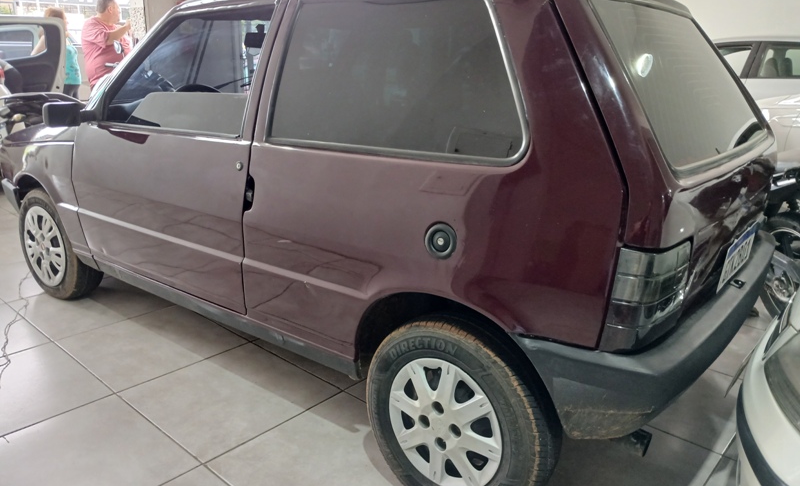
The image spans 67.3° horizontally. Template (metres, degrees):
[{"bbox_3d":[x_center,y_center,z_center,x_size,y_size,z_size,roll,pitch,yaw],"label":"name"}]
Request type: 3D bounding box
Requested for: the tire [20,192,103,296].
[{"bbox_3d":[-1.721,-0.002,3.055,0.564,0.564,0.169,14,21,35],"label":"tire"}]

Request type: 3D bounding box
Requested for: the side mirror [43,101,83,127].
[{"bbox_3d":[-1.287,-0.486,2.300,0.078,0.094,0.141,14,21,35],"label":"side mirror"}]

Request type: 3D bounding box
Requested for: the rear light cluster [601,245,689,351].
[{"bbox_3d":[0.527,0.116,1.288,0.122,0.244,0.149,14,21,35],"label":"rear light cluster"}]

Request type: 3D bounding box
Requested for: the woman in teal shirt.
[{"bbox_3d":[-3.424,-1.544,6.131,0.422,1.596,0.482,-8,19,-29],"label":"woman in teal shirt"}]

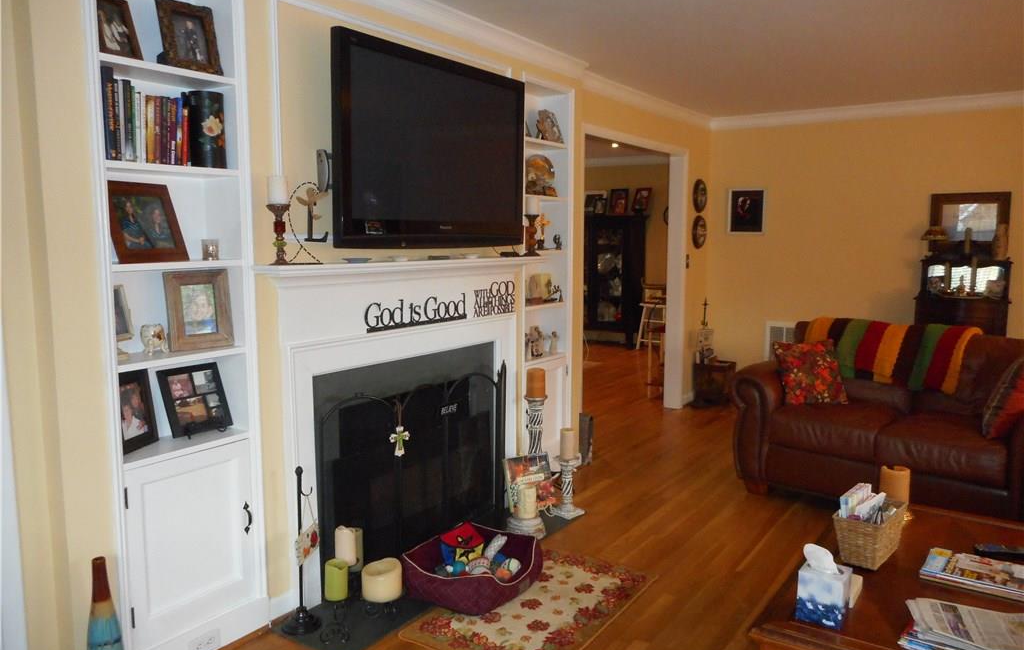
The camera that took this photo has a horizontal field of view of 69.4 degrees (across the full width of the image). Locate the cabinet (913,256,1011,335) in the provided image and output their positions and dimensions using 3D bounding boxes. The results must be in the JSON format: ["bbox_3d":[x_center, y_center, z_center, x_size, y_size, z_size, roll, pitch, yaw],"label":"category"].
[{"bbox_3d":[3.266,0.170,5.397,0.600,1.300,0.380,5,8,35],"label":"cabinet"}]

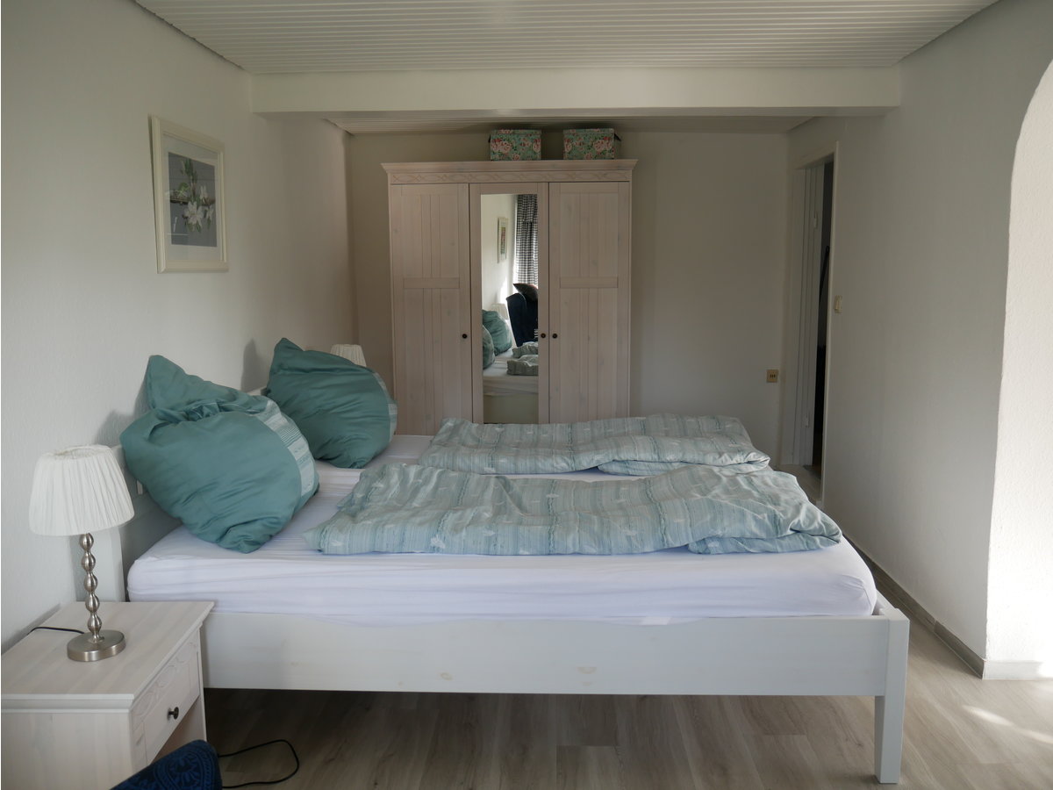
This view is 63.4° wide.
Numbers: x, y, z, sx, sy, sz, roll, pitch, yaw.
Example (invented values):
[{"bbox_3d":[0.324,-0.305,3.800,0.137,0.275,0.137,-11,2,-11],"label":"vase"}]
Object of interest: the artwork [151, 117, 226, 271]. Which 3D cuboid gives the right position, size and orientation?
[{"bbox_3d":[-1.228,-0.705,3.126,0.030,0.500,0.609,0,8,2],"label":"artwork"}]

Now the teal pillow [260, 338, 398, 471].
[{"bbox_3d":[-0.810,0.017,3.501,0.523,0.497,0.430,0,8,2],"label":"teal pillow"}]

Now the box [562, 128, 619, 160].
[{"bbox_3d":[0.370,-1.465,5.067,0.294,0.188,0.270,0,8,4],"label":"box"}]

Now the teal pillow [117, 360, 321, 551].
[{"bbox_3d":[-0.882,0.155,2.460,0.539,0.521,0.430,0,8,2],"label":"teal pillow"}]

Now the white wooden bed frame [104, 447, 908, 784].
[{"bbox_3d":[-0.080,0.462,3.187,2.233,0.928,1.840,0,8,2],"label":"white wooden bed frame"}]

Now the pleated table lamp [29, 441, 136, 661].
[{"bbox_3d":[-1.023,0.362,1.986,0.216,0.470,0.216,0,8,2],"label":"pleated table lamp"}]

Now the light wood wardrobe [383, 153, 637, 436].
[{"bbox_3d":[-0.084,-0.393,5.338,1.476,2.007,0.550,0,8,4],"label":"light wood wardrobe"}]

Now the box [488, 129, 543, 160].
[{"bbox_3d":[-0.057,-1.466,5.090,0.296,0.189,0.270,0,8,4],"label":"box"}]

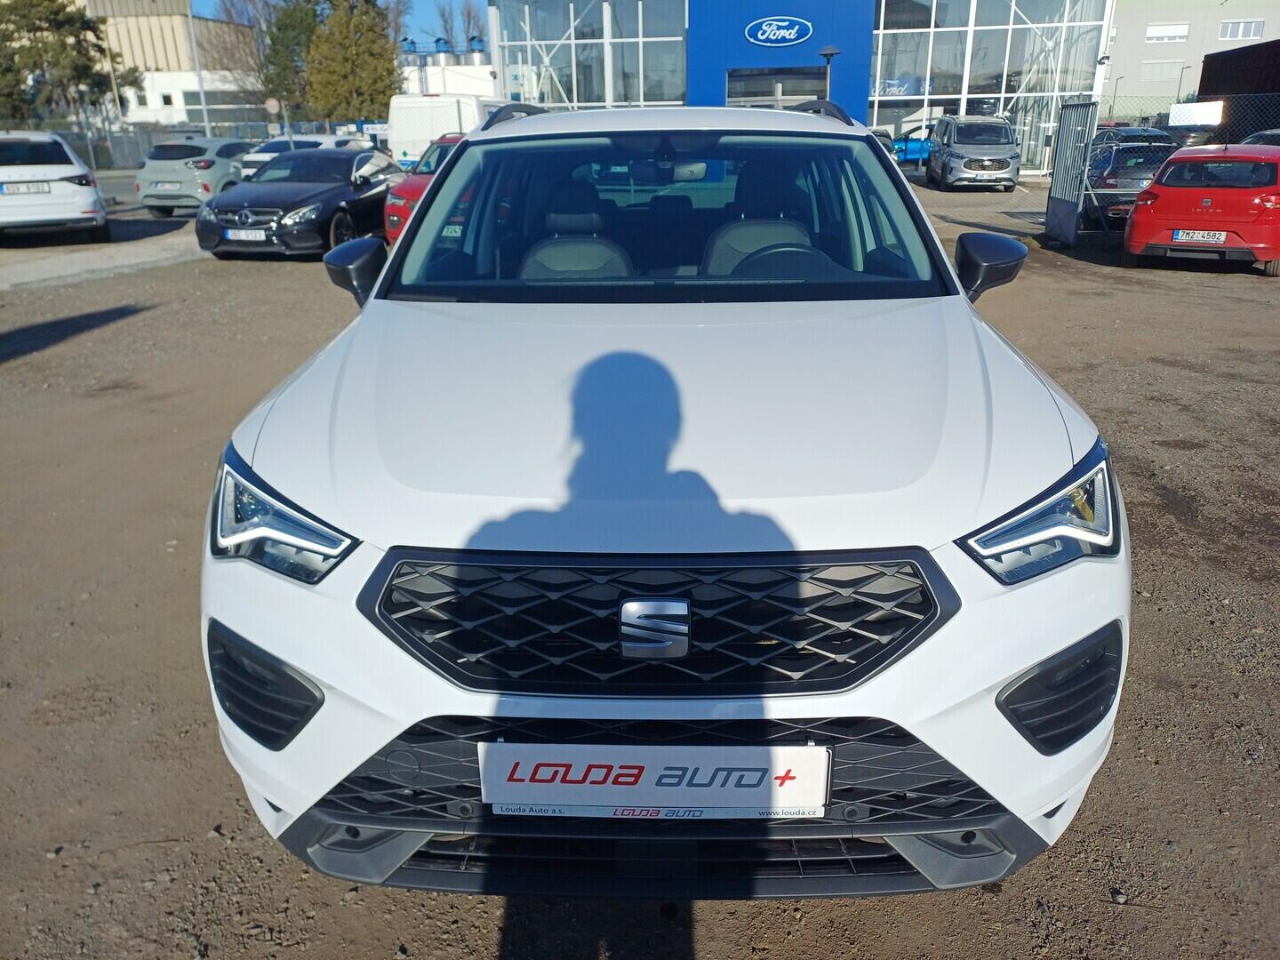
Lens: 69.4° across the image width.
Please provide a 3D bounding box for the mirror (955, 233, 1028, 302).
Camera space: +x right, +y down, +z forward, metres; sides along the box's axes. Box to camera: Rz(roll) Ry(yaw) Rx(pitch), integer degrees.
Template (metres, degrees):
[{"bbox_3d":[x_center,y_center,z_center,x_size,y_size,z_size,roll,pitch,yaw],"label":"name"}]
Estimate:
[{"bbox_3d":[0.973,-0.604,2.622,0.205,0.190,0.150,0,21,2],"label":"mirror"}]

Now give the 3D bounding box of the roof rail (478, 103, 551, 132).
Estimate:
[{"bbox_3d":[-0.458,-1.509,3.884,0.090,0.100,1.900,0,21,2],"label":"roof rail"}]

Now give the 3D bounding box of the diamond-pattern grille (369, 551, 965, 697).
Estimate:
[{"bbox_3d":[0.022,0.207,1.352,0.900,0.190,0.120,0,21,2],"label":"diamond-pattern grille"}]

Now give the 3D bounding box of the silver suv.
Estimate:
[{"bbox_3d":[9.230,-9.107,25.848,1.860,1.850,4.500,3,21,9],"label":"silver suv"}]

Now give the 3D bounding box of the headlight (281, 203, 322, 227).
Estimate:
[{"bbox_3d":[-4.102,-3.212,11.242,0.360,0.210,0.380,2,21,7],"label":"headlight"}]

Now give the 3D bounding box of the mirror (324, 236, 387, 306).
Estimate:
[{"bbox_3d":[-0.836,-0.604,2.688,0.205,0.190,0.150,0,21,2],"label":"mirror"}]

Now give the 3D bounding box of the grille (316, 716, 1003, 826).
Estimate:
[{"bbox_3d":[0.025,0.441,1.440,1.100,0.200,0.110,0,21,2],"label":"grille"}]

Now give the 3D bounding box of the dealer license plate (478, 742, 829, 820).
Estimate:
[{"bbox_3d":[0.016,0.457,1.407,0.525,0.135,0.020,0,21,2],"label":"dealer license plate"}]

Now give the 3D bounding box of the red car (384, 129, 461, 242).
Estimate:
[{"bbox_3d":[-2.150,-3.845,12.349,1.780,1.550,4.140,-1,21,-1],"label":"red car"}]

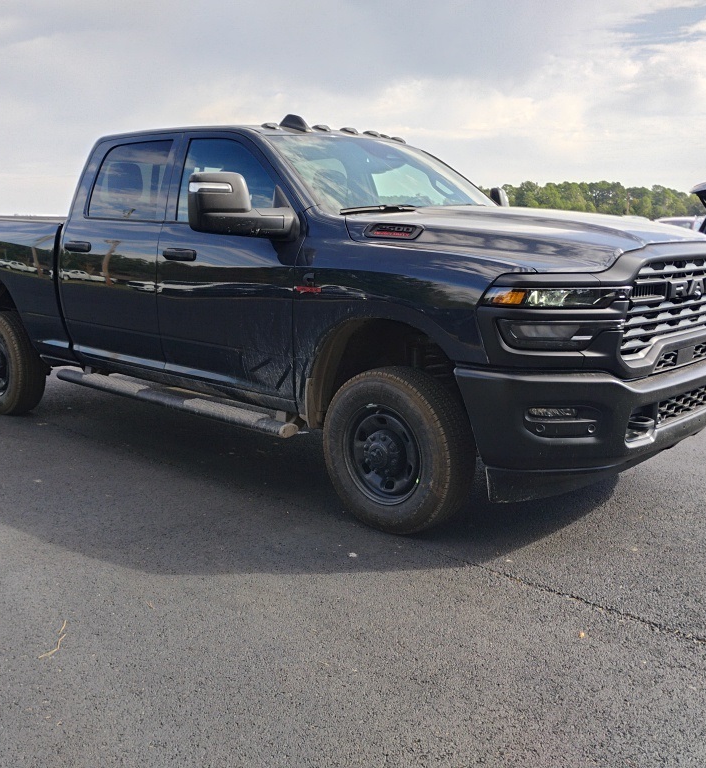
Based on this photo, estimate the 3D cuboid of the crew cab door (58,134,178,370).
[{"bbox_3d":[-1.426,-0.821,5.151,1.100,1.420,0.280,10,14,41],"label":"crew cab door"}]

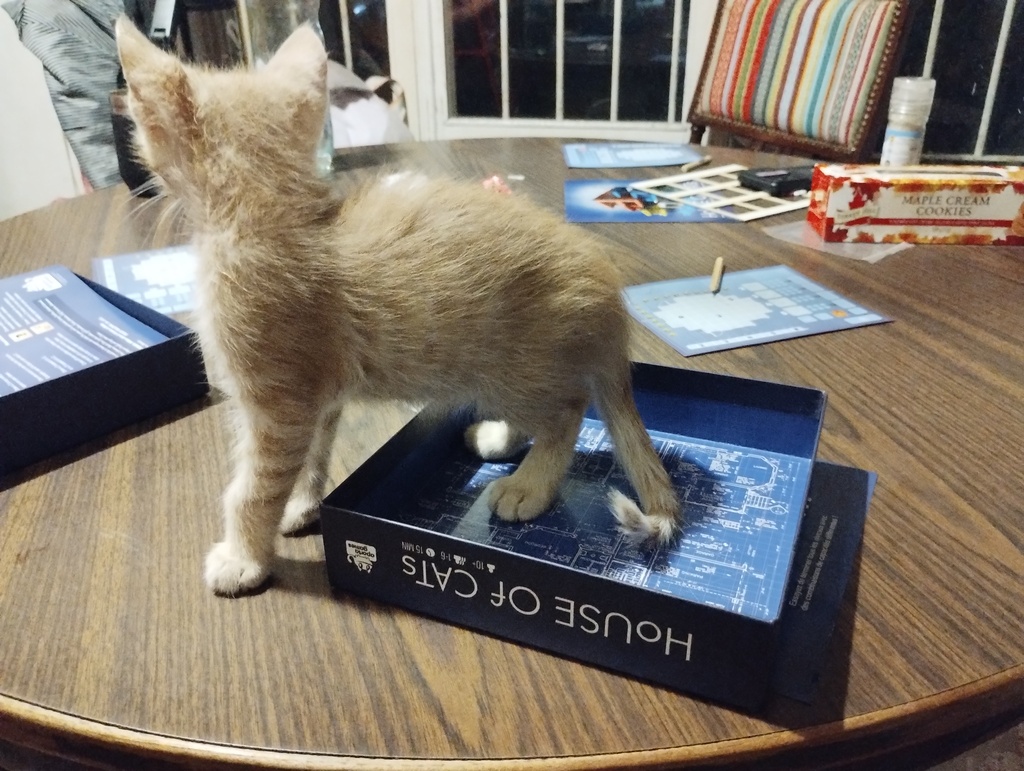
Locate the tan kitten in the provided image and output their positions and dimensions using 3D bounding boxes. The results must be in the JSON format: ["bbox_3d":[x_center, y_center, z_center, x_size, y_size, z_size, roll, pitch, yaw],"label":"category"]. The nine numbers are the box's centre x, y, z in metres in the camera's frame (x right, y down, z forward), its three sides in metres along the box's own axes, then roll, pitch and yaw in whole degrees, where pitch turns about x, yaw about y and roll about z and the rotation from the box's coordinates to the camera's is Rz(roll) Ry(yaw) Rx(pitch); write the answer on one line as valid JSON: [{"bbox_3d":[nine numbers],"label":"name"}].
[{"bbox_3d":[-0.033,-0.033,0.345,0.210,0.222,0.100,-7,28,-9],"label":"tan kitten"}]

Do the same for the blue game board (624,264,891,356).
[{"bbox_3d":[0.176,-0.063,0.628,0.160,0.004,0.134,-10,28,-14],"label":"blue game board"}]

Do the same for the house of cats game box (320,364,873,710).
[{"bbox_3d":[0.040,0.045,0.386,0.182,0.043,0.176,10,29,22],"label":"house of cats game box"}]

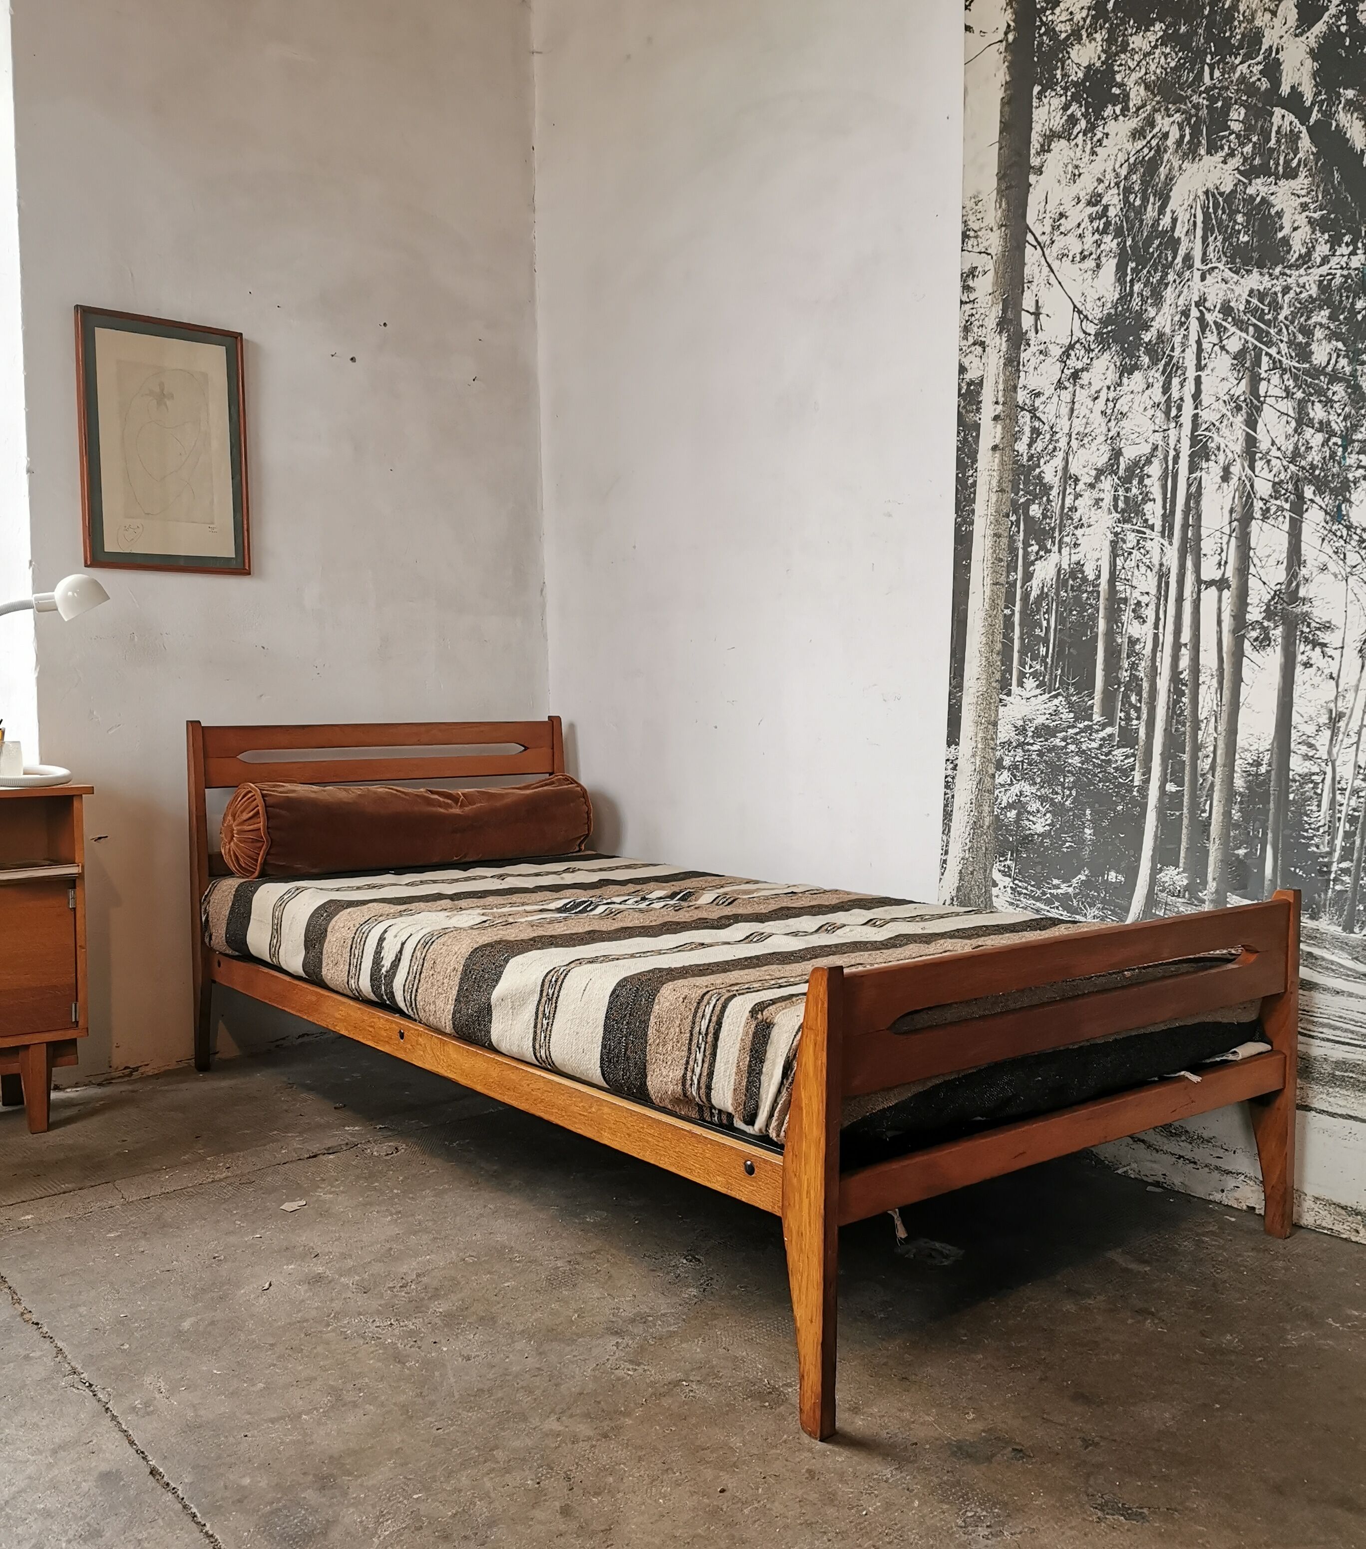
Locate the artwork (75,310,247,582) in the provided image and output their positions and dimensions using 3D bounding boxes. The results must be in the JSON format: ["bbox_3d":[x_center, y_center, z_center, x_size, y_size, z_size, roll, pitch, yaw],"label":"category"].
[{"bbox_3d":[-1.106,-0.700,3.038,0.363,0.530,0.022,-3,4,-44],"label":"artwork"}]

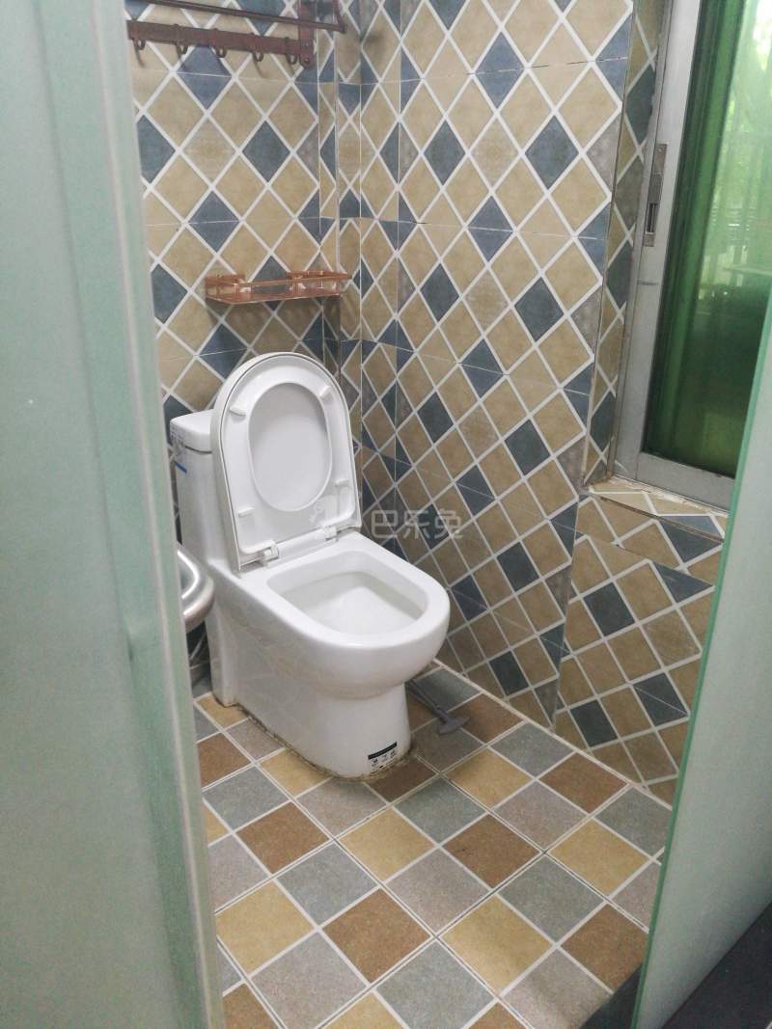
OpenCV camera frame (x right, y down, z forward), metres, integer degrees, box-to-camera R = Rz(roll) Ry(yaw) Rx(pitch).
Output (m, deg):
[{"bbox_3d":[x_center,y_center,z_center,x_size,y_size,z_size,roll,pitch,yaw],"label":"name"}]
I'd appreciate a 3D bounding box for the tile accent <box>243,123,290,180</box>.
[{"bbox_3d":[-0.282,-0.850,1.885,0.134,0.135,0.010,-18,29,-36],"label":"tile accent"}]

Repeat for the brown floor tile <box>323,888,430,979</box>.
[{"bbox_3d":[-0.016,0.752,1.439,0.139,0.010,0.138,-18,29,-37],"label":"brown floor tile"}]

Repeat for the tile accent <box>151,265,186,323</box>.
[{"bbox_3d":[-0.516,-0.504,1.841,0.132,0.132,0.010,-18,29,-37],"label":"tile accent"}]

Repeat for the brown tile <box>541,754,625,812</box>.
[{"bbox_3d":[0.443,0.601,1.798,0.135,0.010,0.139,-18,29,-37],"label":"brown tile"}]

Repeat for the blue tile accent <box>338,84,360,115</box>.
[{"bbox_3d":[-0.089,-0.977,1.887,0.062,0.063,0.010,-18,29,-36],"label":"blue tile accent"}]

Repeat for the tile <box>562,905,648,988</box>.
[{"bbox_3d":[0.404,0.764,1.410,0.139,0.010,0.129,-18,29,-37],"label":"tile"}]

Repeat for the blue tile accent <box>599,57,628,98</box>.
[{"bbox_3d":[0.395,-0.763,1.411,0.010,0.066,0.064,-18,29,-36],"label":"blue tile accent"}]

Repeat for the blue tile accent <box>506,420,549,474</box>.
[{"bbox_3d":[0.317,-0.149,1.785,0.012,0.132,0.132,-18,29,-36],"label":"blue tile accent"}]

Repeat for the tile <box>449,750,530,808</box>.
[{"bbox_3d":[0.231,0.599,1.815,0.141,0.010,0.141,-18,30,-37],"label":"tile"}]

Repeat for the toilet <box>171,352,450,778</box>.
[{"bbox_3d":[-0.141,0.097,1.863,0.395,0.870,0.700,-18,30,-37],"label":"toilet"}]

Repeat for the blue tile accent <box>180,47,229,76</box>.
[{"bbox_3d":[-0.392,-0.981,1.726,0.130,0.064,0.010,-18,30,-37],"label":"blue tile accent"}]

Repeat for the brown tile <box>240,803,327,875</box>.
[{"bbox_3d":[-0.211,0.665,1.651,0.135,0.010,0.135,-18,29,-37],"label":"brown tile"}]

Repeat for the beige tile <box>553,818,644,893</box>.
[{"bbox_3d":[0.428,0.689,1.609,0.141,0.010,0.141,-18,30,-37],"label":"beige tile"}]

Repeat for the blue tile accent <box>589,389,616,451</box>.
[{"bbox_3d":[0.446,-0.191,1.667,0.076,0.127,0.012,-18,29,-36],"label":"blue tile accent"}]

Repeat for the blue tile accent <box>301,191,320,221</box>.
[{"bbox_3d":[-0.190,-0.773,2.004,0.066,0.066,0.010,-18,30,-37],"label":"blue tile accent"}]

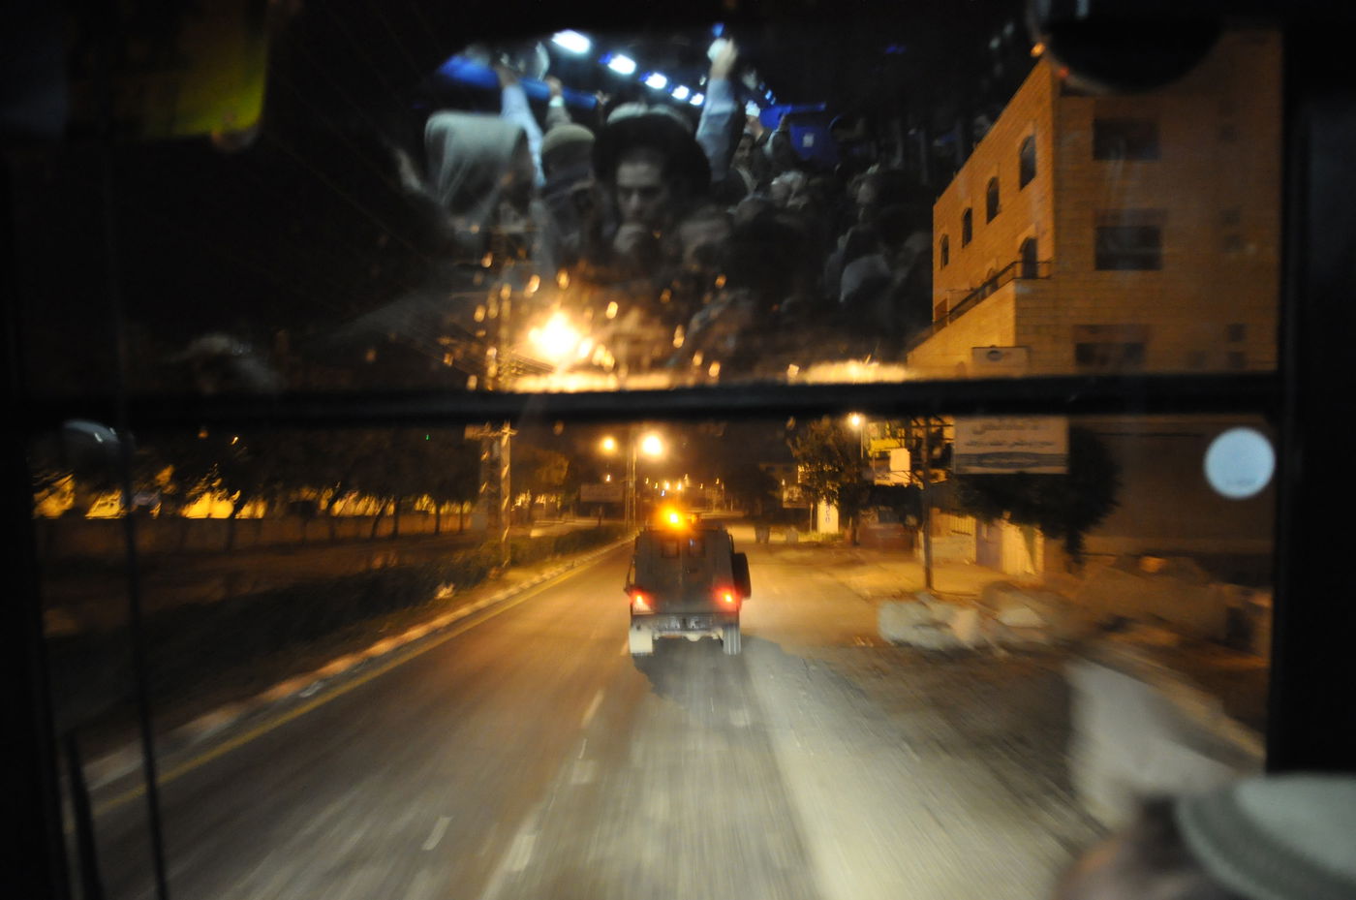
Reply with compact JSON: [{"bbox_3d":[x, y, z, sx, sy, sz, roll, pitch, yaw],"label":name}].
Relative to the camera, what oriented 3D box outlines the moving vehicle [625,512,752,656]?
[{"bbox_3d":[0.190,2.290,17.900,2.080,2.220,4.600,0,-4,0],"label":"moving vehicle"}]

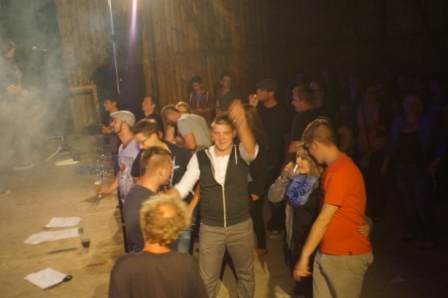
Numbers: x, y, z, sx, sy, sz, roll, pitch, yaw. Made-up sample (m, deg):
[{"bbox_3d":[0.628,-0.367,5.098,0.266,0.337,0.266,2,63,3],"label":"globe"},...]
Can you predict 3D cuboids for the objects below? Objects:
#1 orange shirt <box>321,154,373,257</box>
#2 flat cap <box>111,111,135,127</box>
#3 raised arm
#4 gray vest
[{"bbox_3d":[0.780,0.338,3.300,0.290,0.630,0.440,3,17,22],"label":"orange shirt"},{"bbox_3d":[-0.933,-0.280,4.800,0.250,0.130,0.190,8,14,-11],"label":"flat cap"},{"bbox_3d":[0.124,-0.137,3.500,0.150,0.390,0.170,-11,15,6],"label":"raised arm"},{"bbox_3d":[-0.004,0.260,3.720,0.390,0.580,0.260,-2,16,2],"label":"gray vest"}]

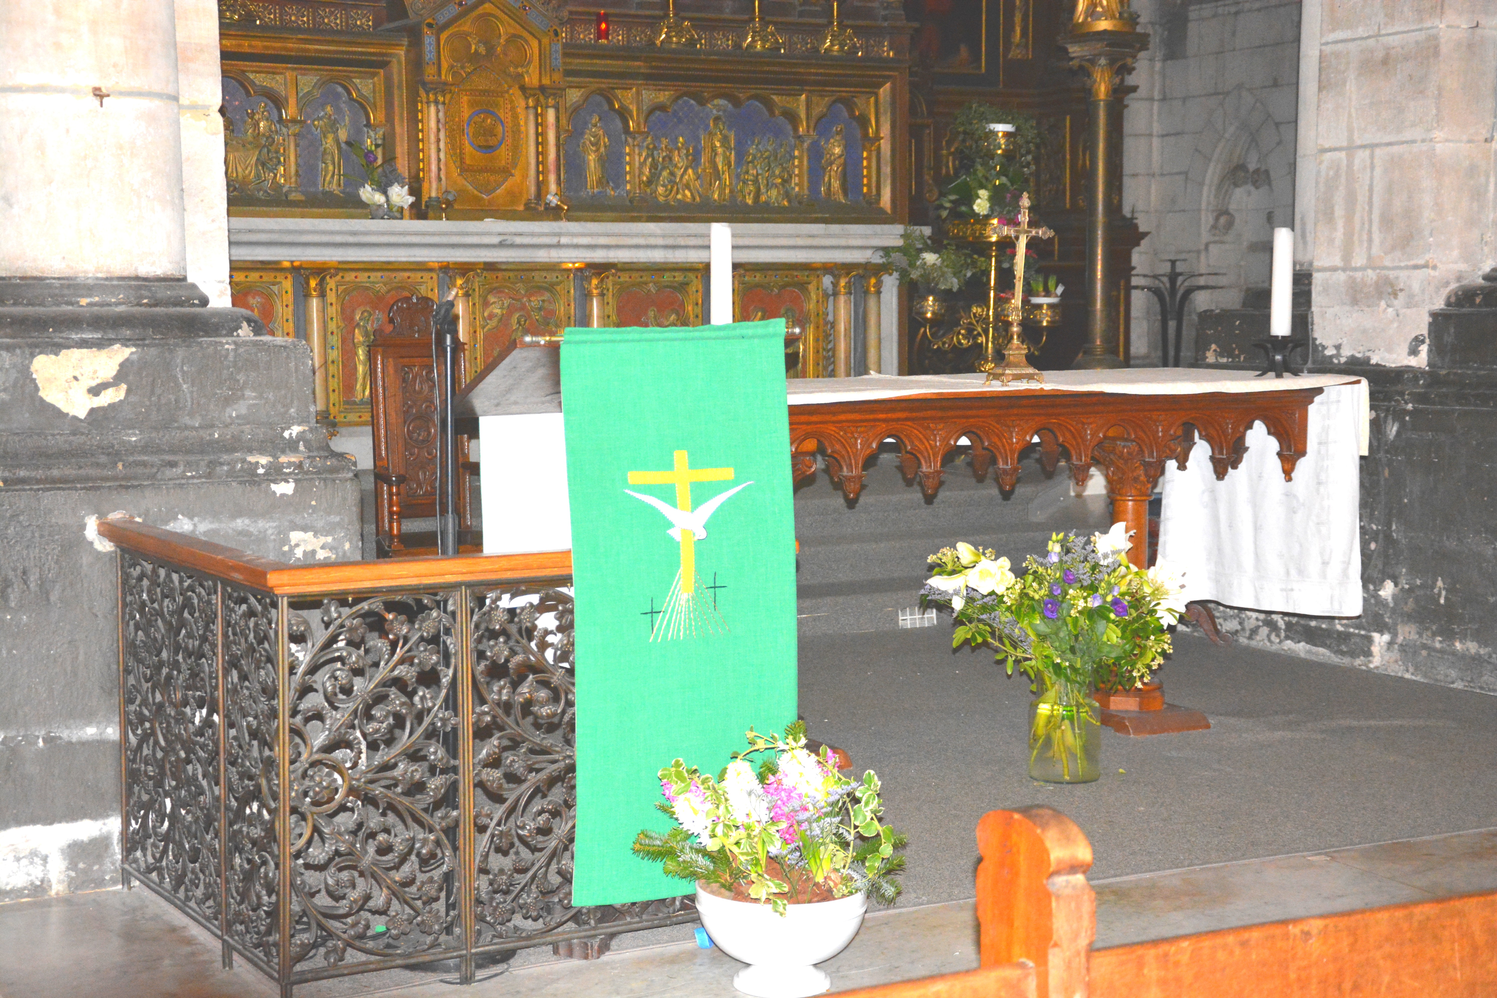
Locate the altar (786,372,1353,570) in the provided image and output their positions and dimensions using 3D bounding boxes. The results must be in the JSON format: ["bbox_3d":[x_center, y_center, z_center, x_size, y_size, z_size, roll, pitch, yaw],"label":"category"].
[{"bbox_3d":[0.558,0.183,6.848,2.141,0.991,1.058,-3,6,-29],"label":"altar"}]

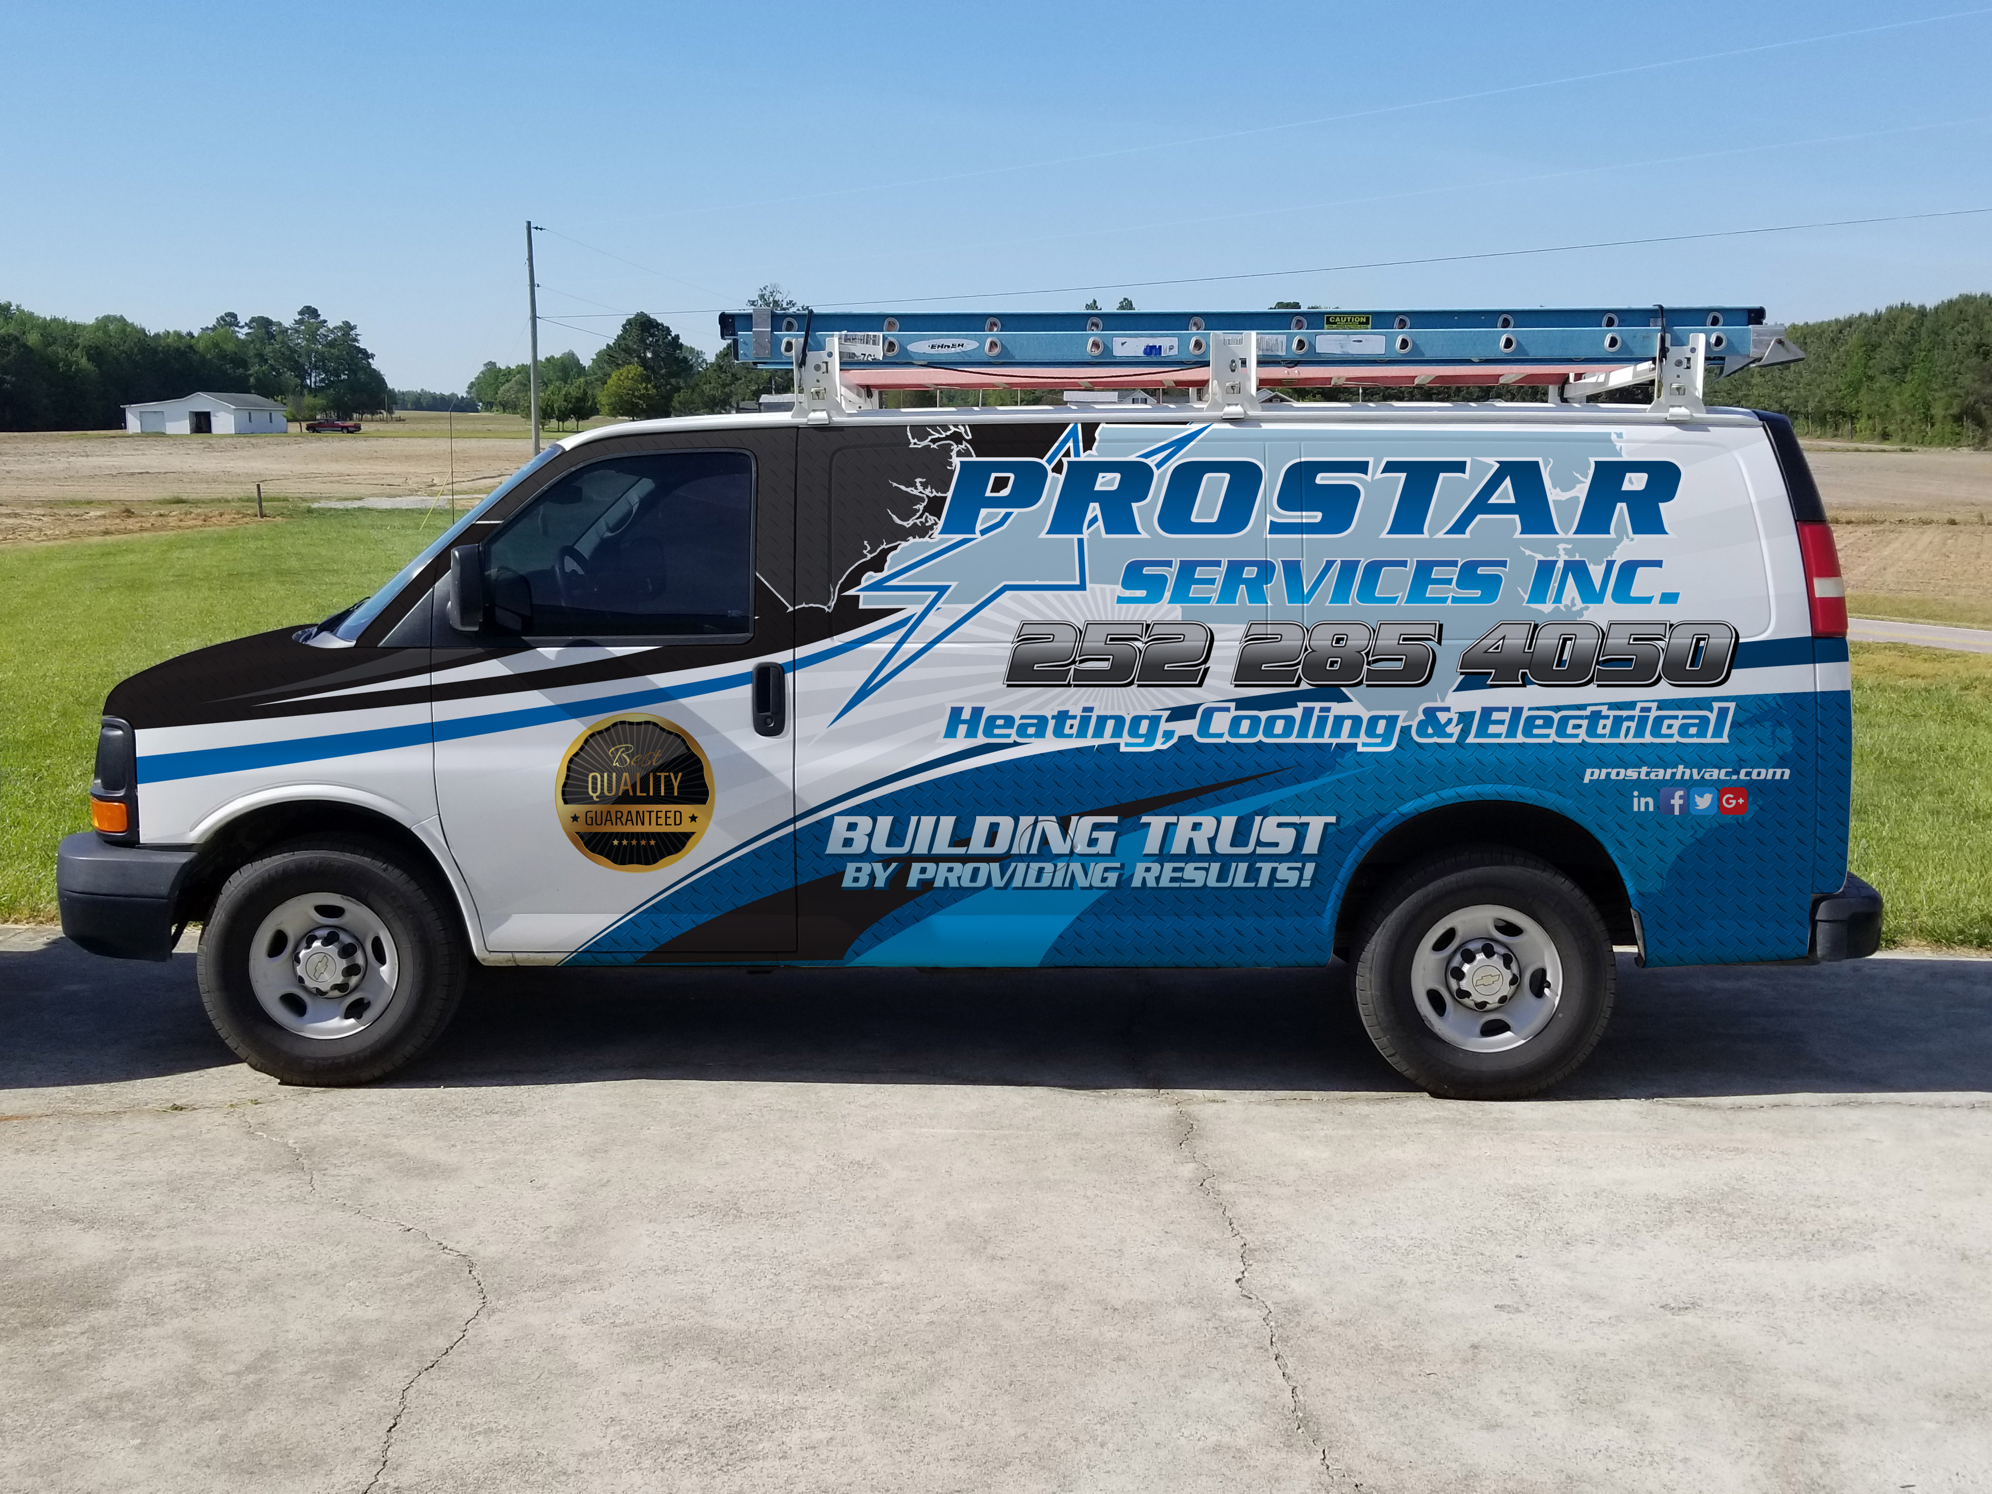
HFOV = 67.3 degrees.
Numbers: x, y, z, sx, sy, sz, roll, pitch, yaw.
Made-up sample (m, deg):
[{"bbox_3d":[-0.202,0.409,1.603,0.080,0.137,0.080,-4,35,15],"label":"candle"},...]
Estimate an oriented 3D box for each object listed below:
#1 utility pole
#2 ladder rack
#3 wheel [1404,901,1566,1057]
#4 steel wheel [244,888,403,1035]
[{"bbox_3d":[-15.825,-13.706,51.230,0.270,8.130,0.270,2,13,0],"label":"utility pole"},{"bbox_3d":[0.793,-1.245,4.918,3.218,0.322,1.240,0,13,2],"label":"ladder rack"},{"bbox_3d":[1.435,0.660,4.431,0.450,0.450,0.180,0,13,2],"label":"wheel"},{"bbox_3d":[-1.993,0.641,4.528,0.450,0.450,0.180,0,13,2],"label":"steel wheel"}]

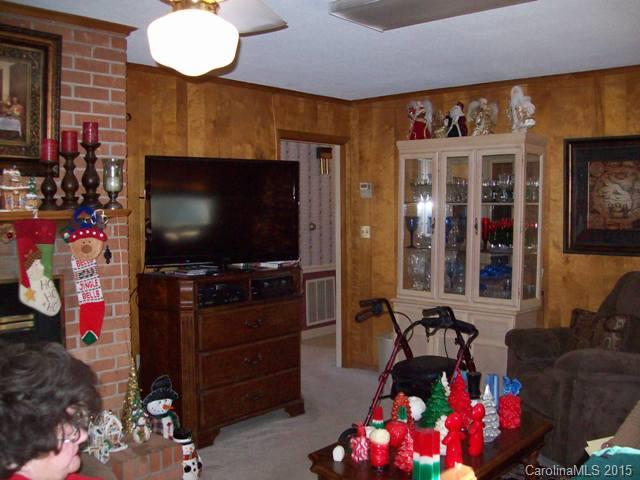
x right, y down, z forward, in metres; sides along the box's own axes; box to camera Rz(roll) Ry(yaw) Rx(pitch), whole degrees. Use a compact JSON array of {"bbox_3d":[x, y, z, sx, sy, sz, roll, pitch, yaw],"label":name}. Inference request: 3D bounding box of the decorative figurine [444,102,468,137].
[{"bbox_3d":[1.038,-0.900,5.073,0.170,0.292,0.140,3,4,35],"label":"decorative figurine"}]

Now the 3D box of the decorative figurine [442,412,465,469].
[{"bbox_3d":[0.574,0.849,2.856,0.090,0.224,0.075,1,4,12],"label":"decorative figurine"}]

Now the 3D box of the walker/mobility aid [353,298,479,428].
[{"bbox_3d":[0.552,0.847,3.976,0.610,0.940,0.800,4,5,43],"label":"walker/mobility aid"}]

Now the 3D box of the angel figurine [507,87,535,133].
[{"bbox_3d":[1.412,-0.906,4.701,0.200,0.351,0.150,2,4,30],"label":"angel figurine"}]

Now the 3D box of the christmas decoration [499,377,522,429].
[{"bbox_3d":[0.943,0.800,3.280,0.100,0.234,0.100,3,5,40],"label":"christmas decoration"}]

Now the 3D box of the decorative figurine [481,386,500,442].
[{"bbox_3d":[0.769,0.779,3.026,0.112,0.248,0.112,0,3,0],"label":"decorative figurine"}]

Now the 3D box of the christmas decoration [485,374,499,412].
[{"bbox_3d":[0.883,0.799,3.399,0.070,0.218,0.070,3,5,40],"label":"christmas decoration"}]

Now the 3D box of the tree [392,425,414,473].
[{"bbox_3d":[0.366,0.868,2.777,0.100,0.167,0.100,0,4,0],"label":"tree"}]

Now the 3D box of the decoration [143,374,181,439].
[{"bbox_3d":[-0.802,0.836,3.358,0.145,0.305,0.175,3,5,35],"label":"decoration"}]

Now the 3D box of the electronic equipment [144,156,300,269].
[{"bbox_3d":[-0.659,-0.198,4.585,1.080,0.715,0.120,-2,4,-25],"label":"electronic equipment"}]

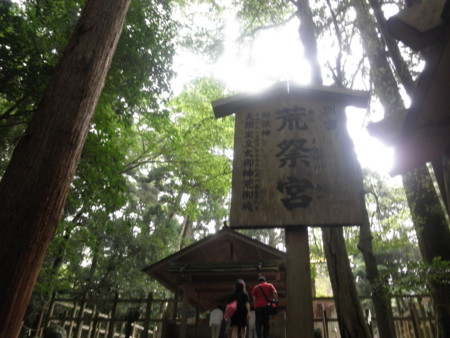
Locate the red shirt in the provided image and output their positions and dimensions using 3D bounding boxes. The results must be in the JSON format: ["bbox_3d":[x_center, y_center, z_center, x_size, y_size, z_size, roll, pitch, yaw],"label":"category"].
[{"bbox_3d":[0.916,2.935,8.450,0.530,0.600,0.290,3,-27,-1],"label":"red shirt"}]

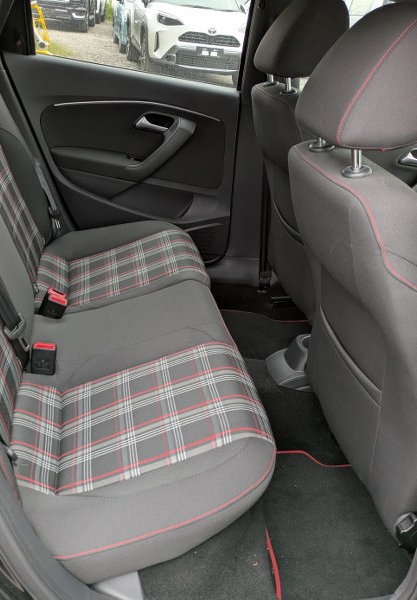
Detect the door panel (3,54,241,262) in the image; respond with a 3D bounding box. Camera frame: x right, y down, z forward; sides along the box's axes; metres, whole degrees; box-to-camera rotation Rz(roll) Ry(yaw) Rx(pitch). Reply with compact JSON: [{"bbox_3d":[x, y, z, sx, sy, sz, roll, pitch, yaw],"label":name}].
[{"bbox_3d":[-0.283,-0.437,1.974,0.770,0.690,0.120,-1,30,-12],"label":"door panel"}]

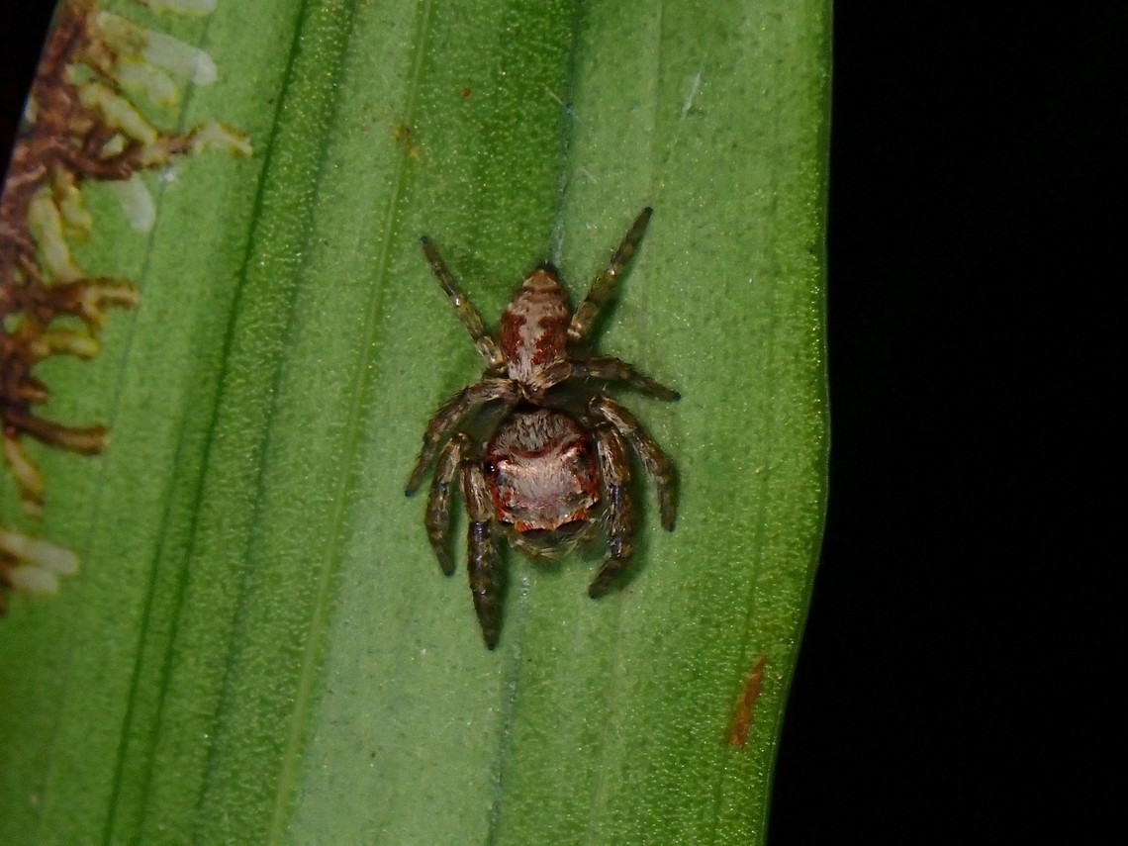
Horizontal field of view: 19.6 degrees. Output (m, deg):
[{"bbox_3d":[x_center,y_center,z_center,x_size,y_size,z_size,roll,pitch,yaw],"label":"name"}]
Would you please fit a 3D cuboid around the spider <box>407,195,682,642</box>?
[{"bbox_3d":[0.000,0.000,0.058,0.005,0.008,0.002,0,0,0],"label":"spider"}]

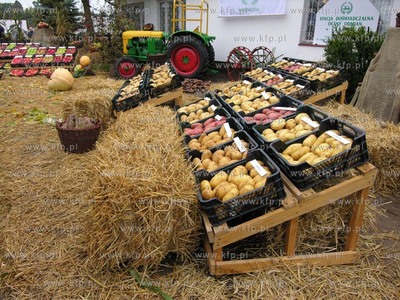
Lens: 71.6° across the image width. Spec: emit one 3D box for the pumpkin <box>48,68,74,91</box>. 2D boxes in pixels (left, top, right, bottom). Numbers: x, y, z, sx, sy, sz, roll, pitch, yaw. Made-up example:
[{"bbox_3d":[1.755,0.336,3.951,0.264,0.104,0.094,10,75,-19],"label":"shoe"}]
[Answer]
[{"bbox_3d":[-3.194,-1.629,6.406,0.538,0.491,0.522,-2,22,-7],"label":"pumpkin"}]

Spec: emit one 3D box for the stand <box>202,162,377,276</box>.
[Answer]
[{"bbox_3d":[0.335,0.005,2.337,0.850,0.599,2.006,-2,22,-7],"label":"stand"}]

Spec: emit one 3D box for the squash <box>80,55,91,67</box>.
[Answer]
[{"bbox_3d":[-3.634,-2.802,8.800,0.310,0.300,0.310,-2,22,-7],"label":"squash"}]

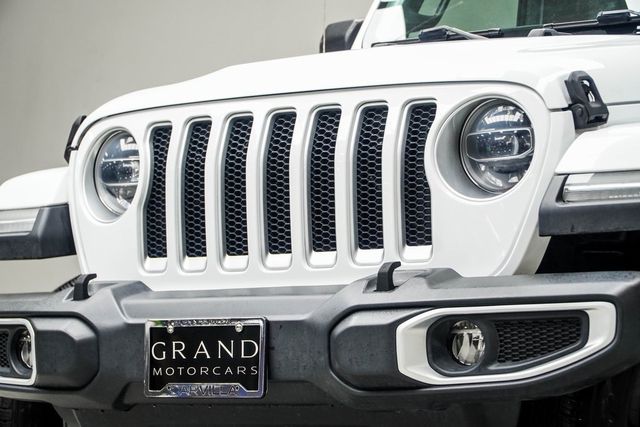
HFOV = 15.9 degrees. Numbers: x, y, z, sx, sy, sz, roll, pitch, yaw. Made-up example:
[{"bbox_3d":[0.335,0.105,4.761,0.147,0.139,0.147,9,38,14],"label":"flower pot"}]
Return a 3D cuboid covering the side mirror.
[{"bbox_3d":[0.091,-0.480,6.804,0.195,0.185,0.120,-3,-6,36],"label":"side mirror"}]

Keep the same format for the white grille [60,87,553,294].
[{"bbox_3d":[-0.057,-0.041,4.958,1.280,0.445,0.190,-3,-6,36],"label":"white grille"}]

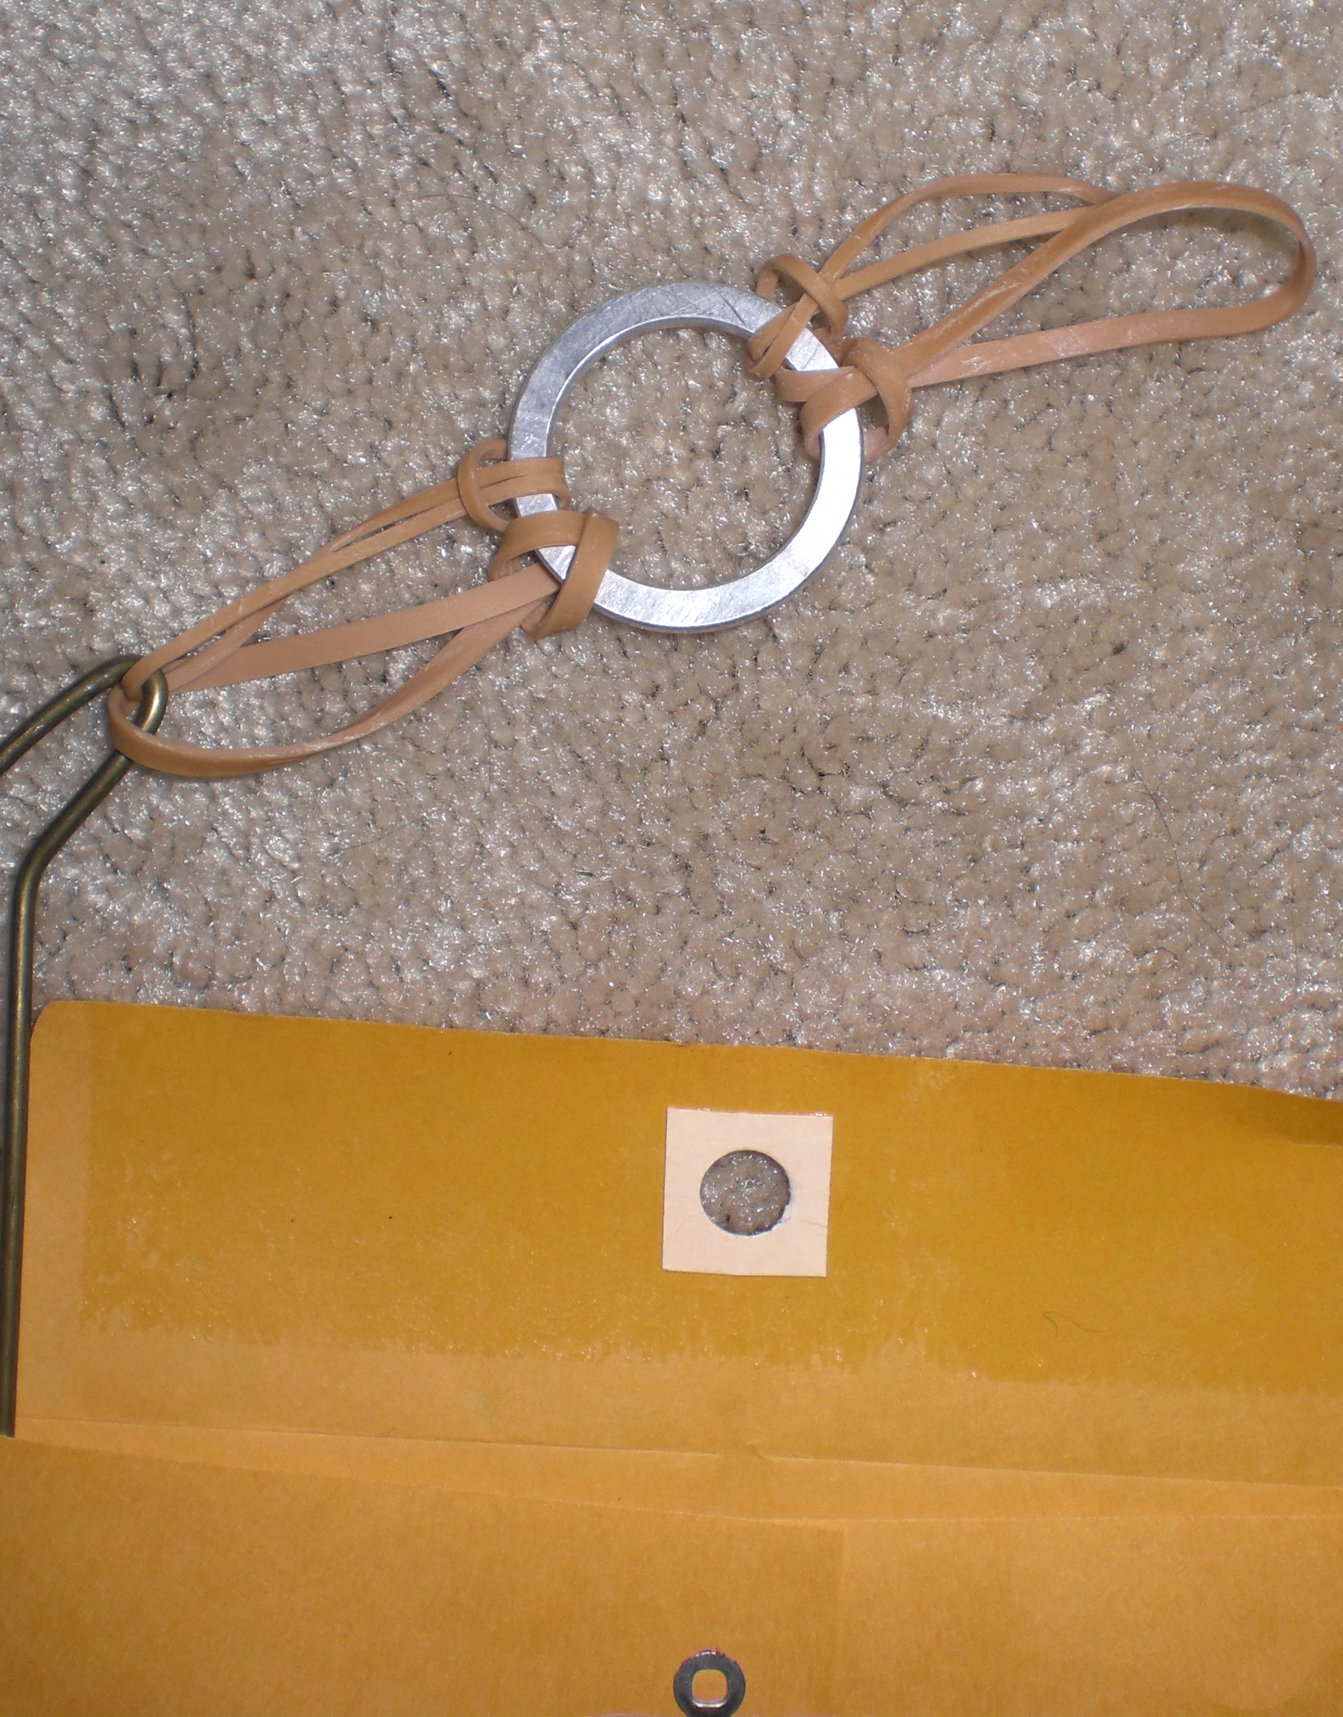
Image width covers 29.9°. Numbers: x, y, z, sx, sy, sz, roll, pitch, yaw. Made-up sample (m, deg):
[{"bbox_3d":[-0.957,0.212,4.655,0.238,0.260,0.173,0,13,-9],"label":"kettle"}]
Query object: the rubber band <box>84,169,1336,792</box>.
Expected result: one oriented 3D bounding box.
[{"bbox_3d":[0.002,-0.043,0.256,0.133,0.011,0.032,-24,84,-3],"label":"rubber band"}]

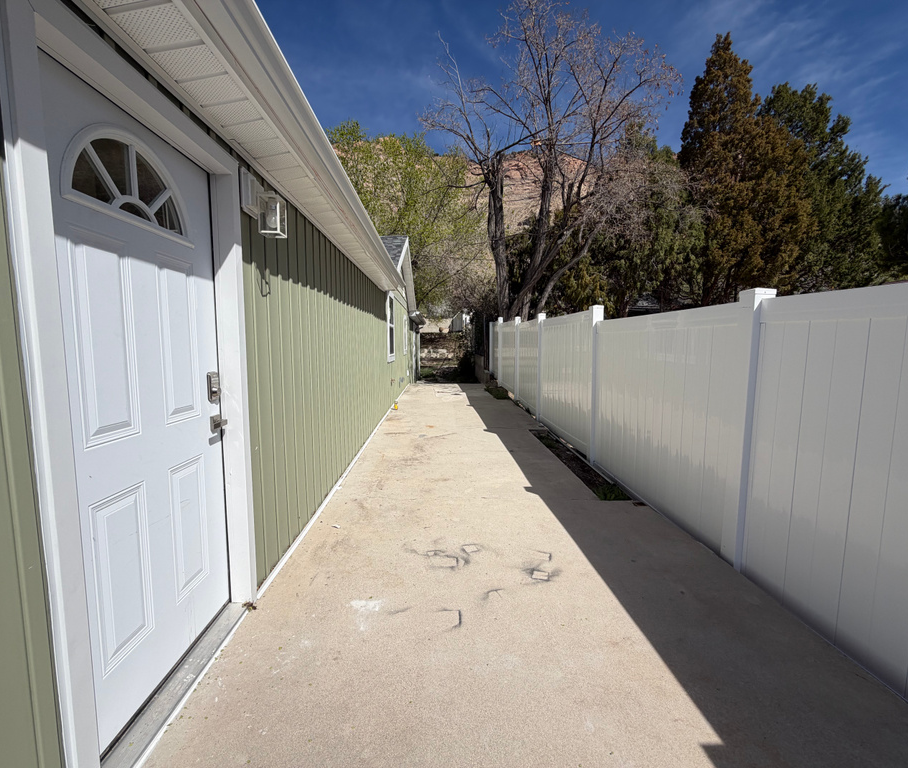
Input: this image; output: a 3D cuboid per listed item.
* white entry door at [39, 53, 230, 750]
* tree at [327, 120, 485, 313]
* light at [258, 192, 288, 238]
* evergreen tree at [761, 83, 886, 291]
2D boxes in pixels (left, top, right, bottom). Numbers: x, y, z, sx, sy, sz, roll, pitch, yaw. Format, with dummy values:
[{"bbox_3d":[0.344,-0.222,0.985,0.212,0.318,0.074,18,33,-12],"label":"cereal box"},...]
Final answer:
[{"bbox_3d":[-1.085,0.108,1.466,0.050,2.010,0.910,0,6,-2],"label":"white entry door"},{"bbox_3d":[-2.825,-6.608,19.329,8.400,10.404,8.000,0,6,-2],"label":"tree"},{"bbox_3d":[-0.916,-0.856,2.087,0.120,0.205,0.110,0,6,-2],"label":"light"},{"bbox_3d":[9.353,-3.907,11.566,3.900,8.350,3.900,0,6,-2],"label":"evergreen tree"}]

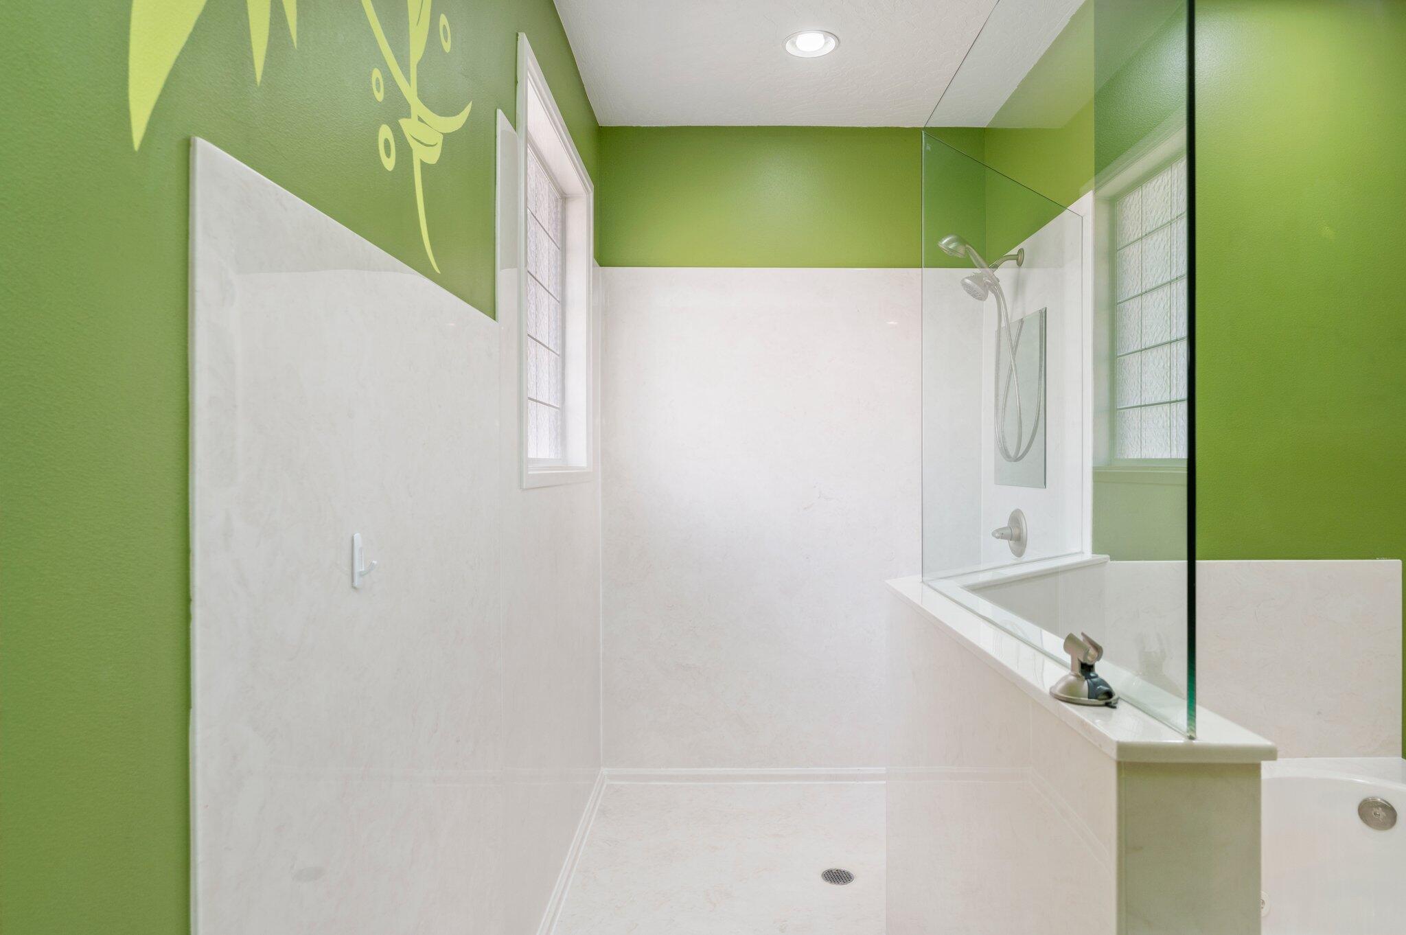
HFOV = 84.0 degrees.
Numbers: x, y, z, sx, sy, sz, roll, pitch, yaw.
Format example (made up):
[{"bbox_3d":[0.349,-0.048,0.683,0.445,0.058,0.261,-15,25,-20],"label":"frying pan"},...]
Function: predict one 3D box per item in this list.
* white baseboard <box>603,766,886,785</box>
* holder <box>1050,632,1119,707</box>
[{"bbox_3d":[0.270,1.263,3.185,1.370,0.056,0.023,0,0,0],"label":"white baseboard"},{"bbox_3d":[0.436,0.225,0.893,0.080,0.074,0.076,0,0,37],"label":"holder"}]

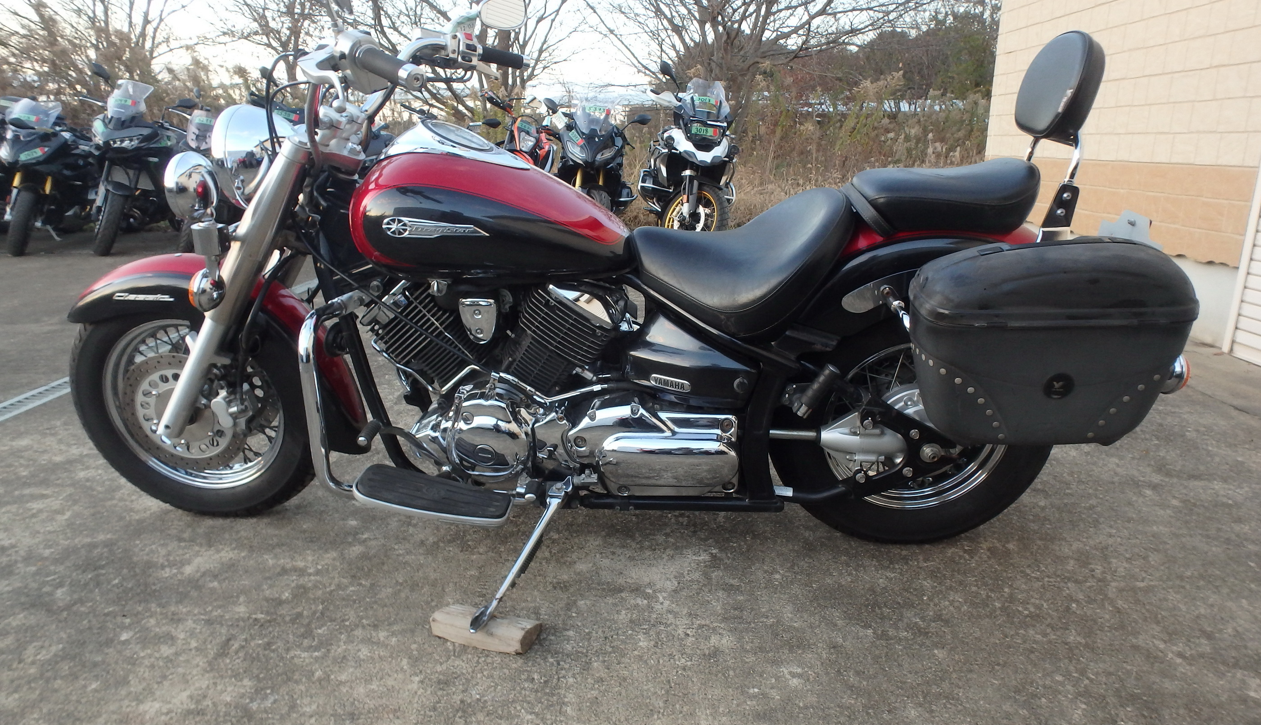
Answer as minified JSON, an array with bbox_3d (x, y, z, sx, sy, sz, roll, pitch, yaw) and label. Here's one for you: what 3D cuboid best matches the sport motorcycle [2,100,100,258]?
[{"bbox_3d":[-5.547,-1.788,7.319,0.860,1.330,2.120,-1,15,-19],"label":"sport motorcycle"}]

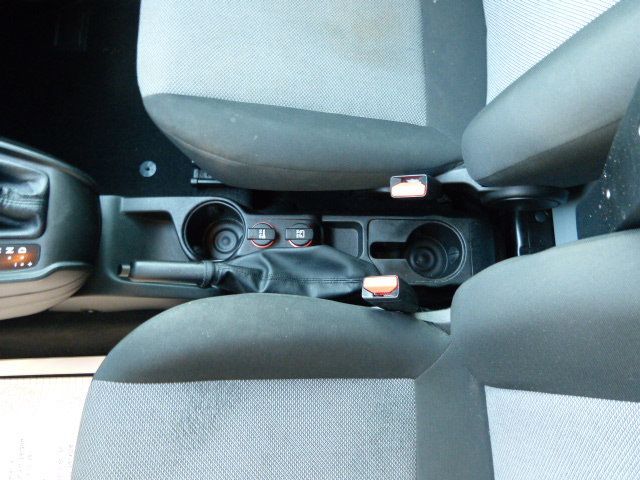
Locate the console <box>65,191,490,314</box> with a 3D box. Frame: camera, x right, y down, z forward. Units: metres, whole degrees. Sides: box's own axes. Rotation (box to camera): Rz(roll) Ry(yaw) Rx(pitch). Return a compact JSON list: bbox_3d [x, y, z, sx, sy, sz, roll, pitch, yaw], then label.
[{"bbox_3d":[-0.059,0.028,0.740,0.660,0.190,0.170,1,80,0],"label":"console"}]

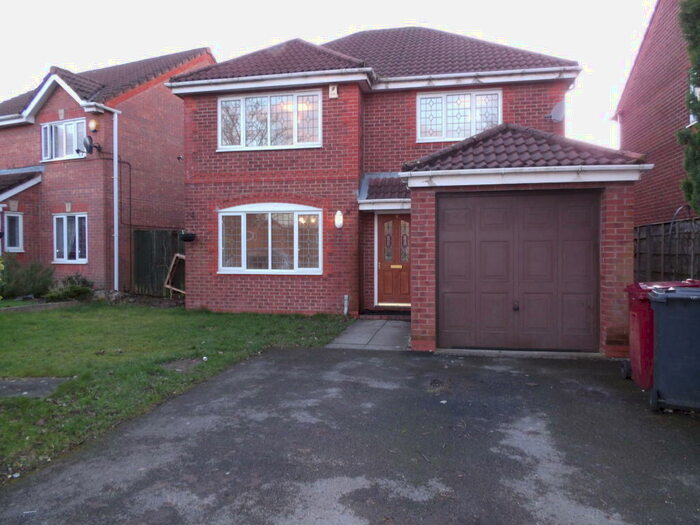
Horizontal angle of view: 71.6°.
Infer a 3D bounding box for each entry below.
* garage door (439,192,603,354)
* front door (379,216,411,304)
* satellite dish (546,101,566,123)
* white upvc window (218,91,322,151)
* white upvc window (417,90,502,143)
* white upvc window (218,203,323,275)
[{"bbox_3d":[2.278,0.130,6.643,2.140,2.130,0.080,0,1,11],"label":"garage door"},{"bbox_3d":[1.020,-0.056,10.466,0.830,1.980,0.080,0,1,11],"label":"front door"},{"bbox_3d":[4.056,-2.969,9.546,0.320,0.410,0.420,0,1,-22],"label":"satellite dish"},{"bbox_3d":[-1.705,-2.976,10.294,2.345,1.180,0.100,0,1,11],"label":"white upvc window"},{"bbox_3d":[2.283,-3.049,10.169,1.750,1.050,0.100,0,1,11],"label":"white upvc window"},{"bbox_3d":[-1.704,-0.504,10.324,2.340,1.510,0.100,0,1,11],"label":"white upvc window"}]

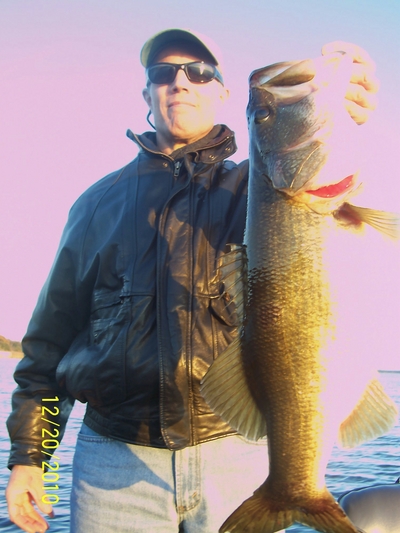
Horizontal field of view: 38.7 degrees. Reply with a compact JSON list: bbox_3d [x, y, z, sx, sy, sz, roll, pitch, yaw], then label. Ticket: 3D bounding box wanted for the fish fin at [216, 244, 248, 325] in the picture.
[{"bbox_3d":[0.048,0.027,0.850,0.046,0.117,0.016,3,-10,0],"label":"fish fin"}]

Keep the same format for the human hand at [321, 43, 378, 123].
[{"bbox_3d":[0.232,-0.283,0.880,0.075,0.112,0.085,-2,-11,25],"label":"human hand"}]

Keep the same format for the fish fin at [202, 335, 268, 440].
[{"bbox_3d":[0.049,0.178,0.830,0.092,0.145,0.020,3,-10,0],"label":"fish fin"}]

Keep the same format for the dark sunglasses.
[{"bbox_3d":[-0.024,-0.385,1.190,0.142,0.045,0.130,-2,-1,10],"label":"dark sunglasses"}]

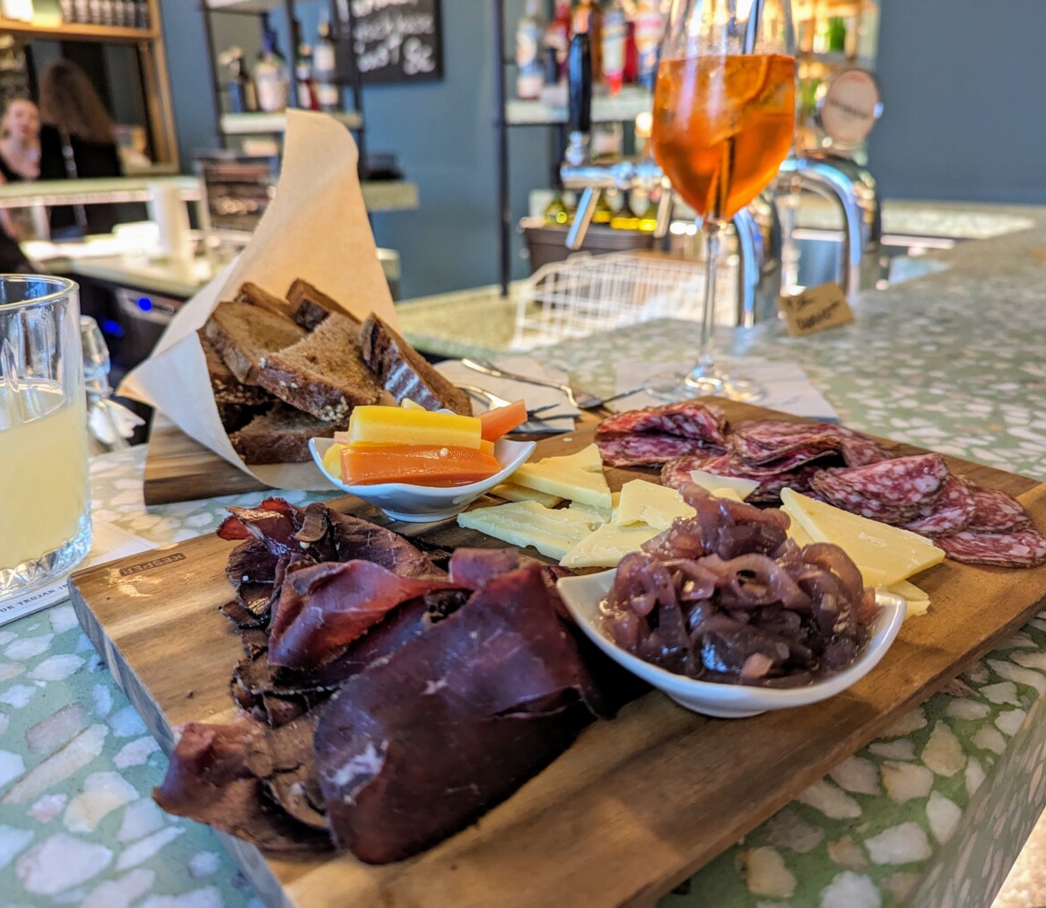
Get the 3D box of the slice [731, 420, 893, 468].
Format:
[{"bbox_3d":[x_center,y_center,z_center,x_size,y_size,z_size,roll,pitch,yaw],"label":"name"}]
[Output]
[{"bbox_3d":[0.131,-0.004,0.379,0.069,0.022,0.040,0,19,0],"label":"slice"}]

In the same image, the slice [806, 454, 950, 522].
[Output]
[{"bbox_3d":[0.136,0.013,0.319,0.053,0.023,0.035,0,19,0],"label":"slice"}]

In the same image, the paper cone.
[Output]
[{"bbox_3d":[-0.122,-0.073,0.405,0.145,0.160,0.115,-5,20,-14],"label":"paper cone"}]

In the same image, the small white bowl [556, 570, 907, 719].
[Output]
[{"bbox_3d":[0.053,0.049,0.223,0.066,0.029,0.066,-14,23,-34],"label":"small white bowl"}]

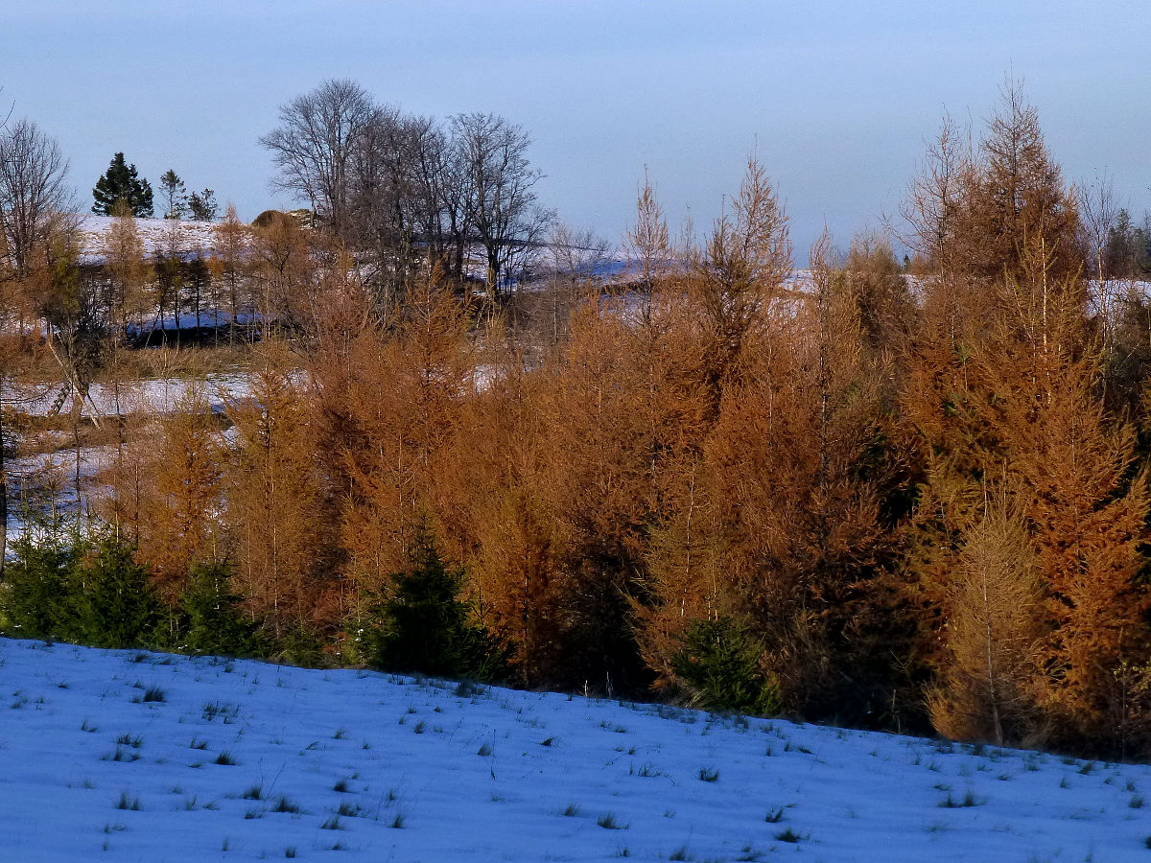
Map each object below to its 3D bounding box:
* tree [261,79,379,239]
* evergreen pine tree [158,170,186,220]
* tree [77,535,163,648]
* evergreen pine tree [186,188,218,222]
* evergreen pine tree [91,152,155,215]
[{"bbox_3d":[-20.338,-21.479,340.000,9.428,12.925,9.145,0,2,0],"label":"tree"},{"bbox_3d":[-35.262,-20.755,375.000,2.516,4.361,2.440,0,2,0],"label":"evergreen pine tree"},{"bbox_3d":[-7.640,2.697,72.000,1.449,1.900,1.406,0,2,0],"label":"tree"},{"bbox_3d":[-32.662,-19.832,375.000,2.683,2.851,2.603,0,2,0],"label":"evergreen pine tree"},{"bbox_3d":[-39.539,-21.593,375.000,5.367,5.702,5.206,0,2,0],"label":"evergreen pine tree"}]

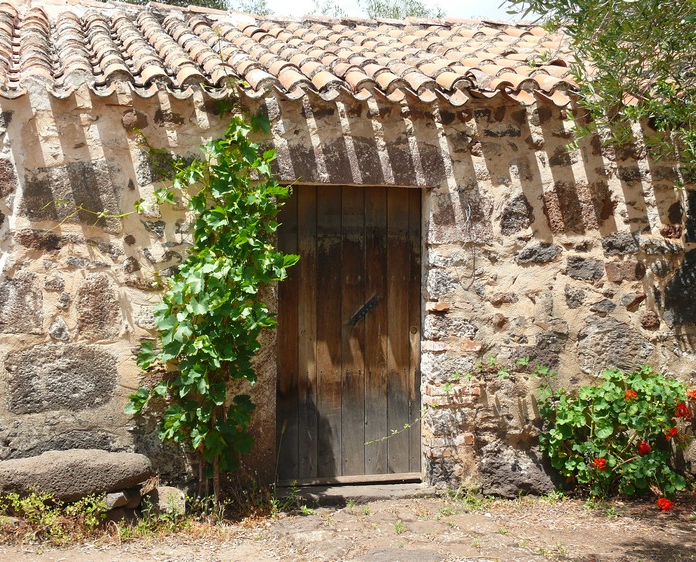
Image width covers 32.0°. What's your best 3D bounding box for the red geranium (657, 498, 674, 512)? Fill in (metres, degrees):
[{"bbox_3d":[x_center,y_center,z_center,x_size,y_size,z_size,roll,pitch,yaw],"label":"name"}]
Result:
[{"bbox_3d":[1.885,1.332,7.200,0.095,0.082,0.090,0,1,-16],"label":"red geranium"}]

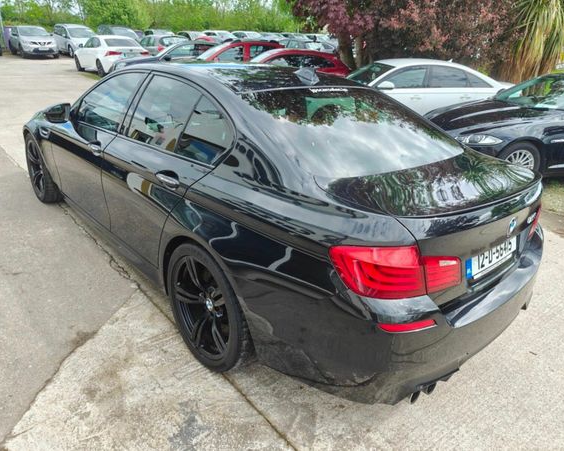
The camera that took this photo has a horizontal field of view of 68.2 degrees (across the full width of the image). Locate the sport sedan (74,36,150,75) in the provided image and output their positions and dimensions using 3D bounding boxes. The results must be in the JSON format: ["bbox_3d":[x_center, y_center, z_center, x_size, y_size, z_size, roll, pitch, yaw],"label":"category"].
[{"bbox_3d":[-7.221,-7.173,17.600,1.810,1.430,4.660,-15,30,-38],"label":"sport sedan"}]

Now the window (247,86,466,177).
[{"bbox_3d":[0.425,-0.583,2.267,1.200,0.110,0.780,-15,51,-40],"label":"window"}]

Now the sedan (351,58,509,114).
[{"bbox_3d":[2.428,-2.736,8.816,4.860,1.455,1.860,0,24,-10],"label":"sedan"}]

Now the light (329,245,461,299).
[{"bbox_3d":[0.432,0.153,1.515,0.520,0.190,0.210,-7,25,-23],"label":"light"}]

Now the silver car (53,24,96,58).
[{"bbox_3d":[-12.089,-11.014,24.923,1.840,1.680,4.580,-16,30,-35],"label":"silver car"}]

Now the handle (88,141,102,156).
[{"bbox_3d":[-1.256,-0.512,2.804,0.055,0.045,0.225,-15,30,-40],"label":"handle"}]

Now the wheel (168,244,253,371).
[{"bbox_3d":[-0.310,0.392,2.195,0.295,0.685,0.685,-15,30,-40],"label":"wheel"}]

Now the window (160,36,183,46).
[{"bbox_3d":[-4.756,-8.052,18.247,1.150,0.520,0.140,-13,-3,-34],"label":"window"}]

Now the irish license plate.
[{"bbox_3d":[0.960,0.122,1.856,0.520,0.112,0.020,-16,31,-39],"label":"irish license plate"}]

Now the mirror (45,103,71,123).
[{"bbox_3d":[-1.664,-0.838,3.086,0.230,0.160,0.160,-15,30,-40],"label":"mirror"}]

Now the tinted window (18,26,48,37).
[{"bbox_3d":[-14.115,-10.983,23.649,1.420,0.170,0.930,-17,58,-37],"label":"tinted window"}]

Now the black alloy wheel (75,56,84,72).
[{"bbox_3d":[-8.576,-6.911,17.730,0.230,0.650,0.650,-16,30,-35],"label":"black alloy wheel"}]

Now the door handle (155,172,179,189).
[{"bbox_3d":[-0.578,-0.223,2.112,0.055,0.045,0.225,-15,30,-40],"label":"door handle"}]

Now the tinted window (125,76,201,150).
[{"bbox_3d":[-0.699,-0.655,2.431,0.670,0.420,0.060,27,6,42],"label":"tinted window"}]

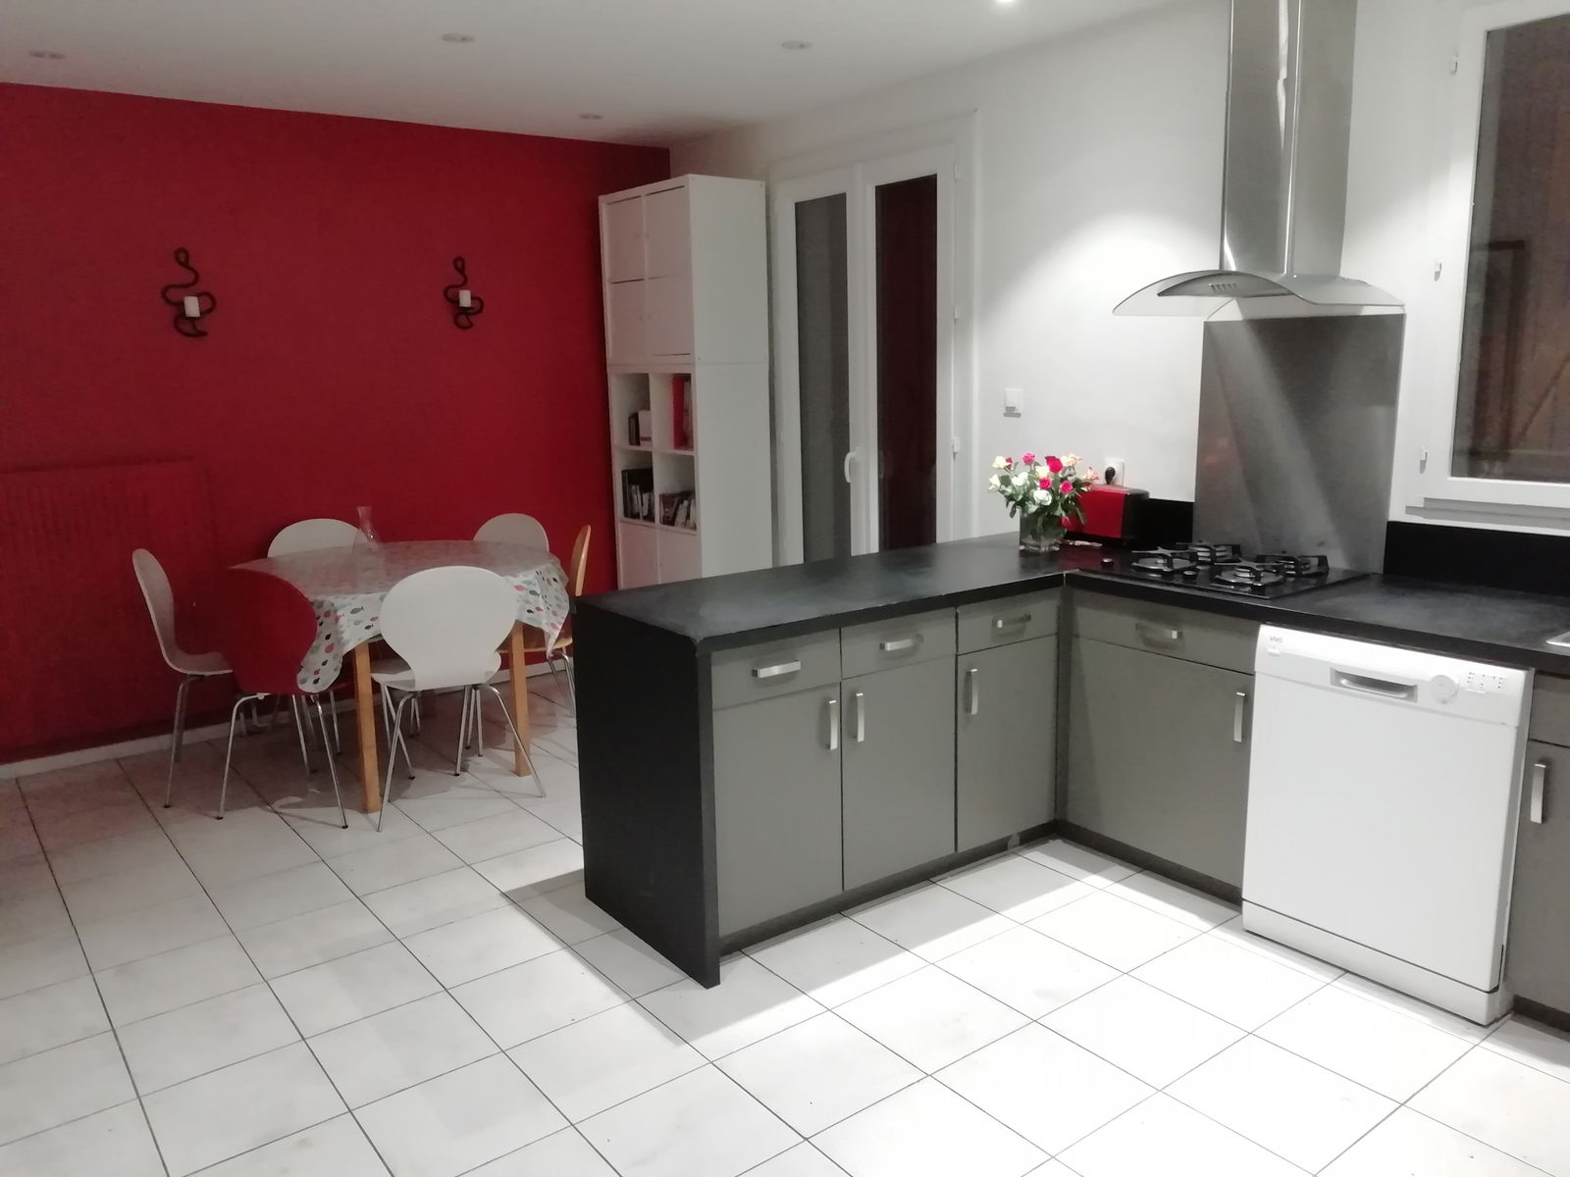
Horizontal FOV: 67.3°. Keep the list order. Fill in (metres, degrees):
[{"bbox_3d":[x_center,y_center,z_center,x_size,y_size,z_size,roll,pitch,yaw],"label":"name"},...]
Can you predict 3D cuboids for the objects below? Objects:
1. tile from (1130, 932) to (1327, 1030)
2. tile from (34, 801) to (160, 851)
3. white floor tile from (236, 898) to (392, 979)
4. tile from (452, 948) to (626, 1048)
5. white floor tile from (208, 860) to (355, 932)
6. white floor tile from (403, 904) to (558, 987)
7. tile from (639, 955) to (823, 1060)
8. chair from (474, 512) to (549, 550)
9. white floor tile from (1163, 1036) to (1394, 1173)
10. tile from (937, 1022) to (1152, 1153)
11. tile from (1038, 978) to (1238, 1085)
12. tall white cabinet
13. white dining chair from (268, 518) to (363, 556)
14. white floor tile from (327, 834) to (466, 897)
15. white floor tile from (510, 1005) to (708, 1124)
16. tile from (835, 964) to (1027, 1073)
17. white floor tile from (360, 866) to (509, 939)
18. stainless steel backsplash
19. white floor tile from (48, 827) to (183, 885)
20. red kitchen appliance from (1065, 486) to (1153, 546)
[{"bbox_3d":[1.073,0.953,2.866,0.326,0.010,0.326,-9,14,-36],"label":"tile"},{"bbox_3d":[-2.359,0.811,4.040,0.331,0.010,0.331,-9,14,-36],"label":"tile"},{"bbox_3d":[-1.278,0.949,3.202,0.331,0.010,0.331,-9,14,-36],"label":"white floor tile"},{"bbox_3d":[-0.597,0.992,2.858,0.326,0.010,0.326,-9,14,-36],"label":"tile"},{"bbox_3d":[-1.481,0.903,3.466,0.331,0.010,0.331,-9,14,-36],"label":"white floor tile"},{"bbox_3d":[-0.799,0.945,3.119,0.326,0.010,0.326,-9,14,-36],"label":"white floor tile"},{"bbox_3d":[-0.130,0.998,2.809,0.333,0.010,0.333,-9,14,-36],"label":"tile"},{"bbox_3d":[-1.294,0.150,4.961,0.520,0.875,0.520,4,12,26],"label":"chair"},{"bbox_3d":[1.016,1.049,2.420,0.333,0.010,0.333,-9,14,-36],"label":"white floor tile"},{"bbox_3d":[0.542,1.041,2.470,0.326,0.010,0.326,-9,14,-36],"label":"tile"},{"bbox_3d":[0.812,1.003,2.683,0.333,0.010,0.333,-9,14,-36],"label":"tile"},{"bbox_3d":[-0.463,-0.713,5.649,0.390,2.280,0.790,-9,14,-36],"label":"tall white cabinet"},{"bbox_3d":[-1.809,0.174,4.898,0.520,0.875,0.520,-9,13,-33],"label":"white dining chair"},{"bbox_3d":[-1.212,0.859,3.662,0.331,0.010,0.331,-9,14,-36],"label":"white floor tile"},{"bbox_3d":[-0.396,1.043,2.610,0.333,0.010,0.333,-9,14,-36],"label":"white floor tile"},{"bbox_3d":[0.340,0.995,2.731,0.326,0.010,0.326,-9,14,-36],"label":"tile"},{"bbox_3d":[-1.002,0.899,3.381,0.326,0.010,0.326,-9,14,-36],"label":"white floor tile"},{"bbox_3d":[1.512,-0.441,3.534,0.012,0.722,0.620,-9,14,-36],"label":"stainless steel backsplash"},{"bbox_3d":[-2.154,0.856,3.786,0.331,0.010,0.331,-9,14,-36],"label":"white floor tile"},{"bbox_3d":[1.073,-0.255,4.029,0.160,0.186,0.300,-9,14,-36],"label":"red kitchen appliance"}]

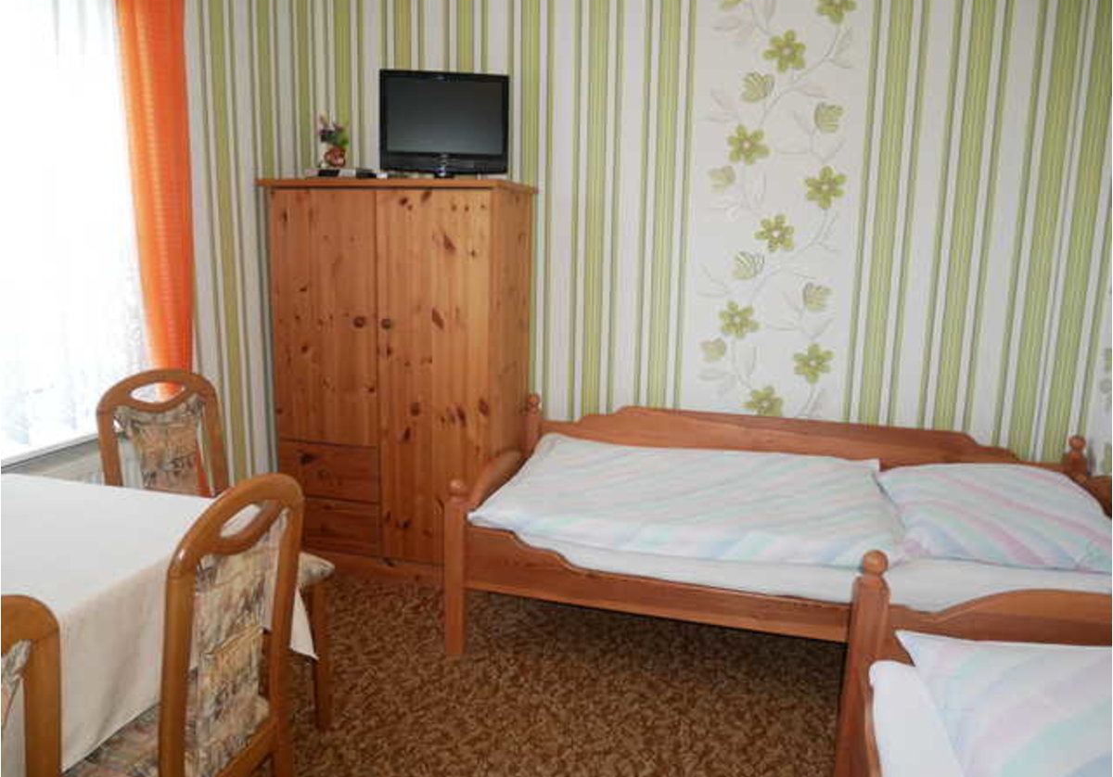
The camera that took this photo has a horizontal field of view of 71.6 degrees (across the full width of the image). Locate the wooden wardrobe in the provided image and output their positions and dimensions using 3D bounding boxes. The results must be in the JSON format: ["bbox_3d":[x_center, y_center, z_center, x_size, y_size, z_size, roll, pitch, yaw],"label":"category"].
[{"bbox_3d":[-0.607,-0.033,3.097,0.952,1.508,0.467,4,10,15],"label":"wooden wardrobe"}]

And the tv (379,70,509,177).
[{"bbox_3d":[-0.412,-0.958,2.859,0.469,0.401,0.160,0,10,-8],"label":"tv"}]

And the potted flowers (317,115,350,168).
[{"bbox_3d":[-0.857,-0.950,2.965,0.112,0.203,0.110,4,10,16],"label":"potted flowers"}]

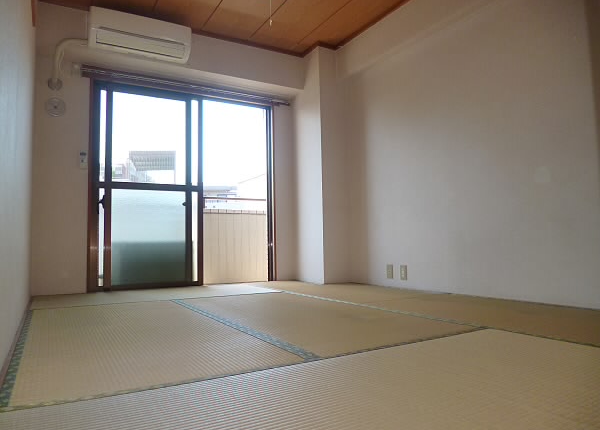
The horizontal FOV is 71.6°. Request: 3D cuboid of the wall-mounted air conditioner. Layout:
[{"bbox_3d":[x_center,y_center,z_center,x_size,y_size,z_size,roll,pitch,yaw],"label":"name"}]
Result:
[{"bbox_3d":[-1.334,-1.492,3.513,0.785,0.265,0.205,1,-4,-28],"label":"wall-mounted air conditioner"}]

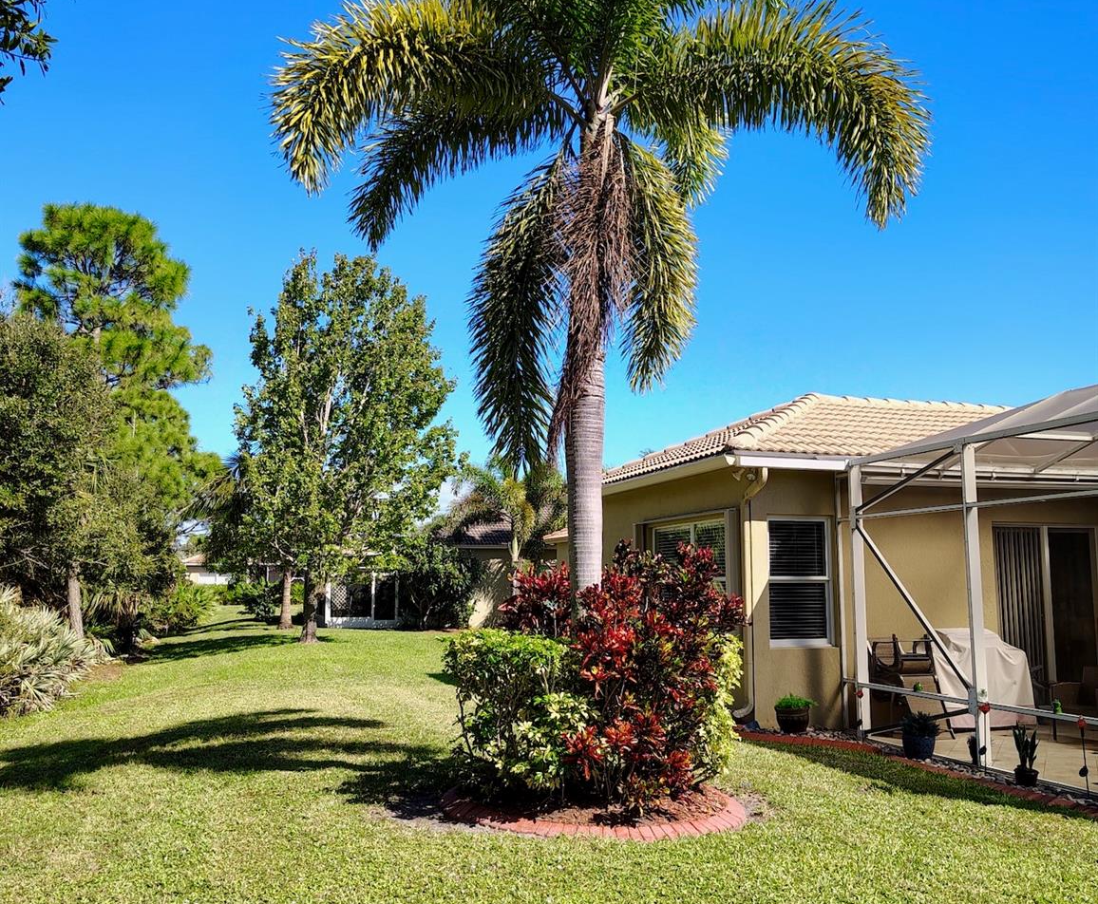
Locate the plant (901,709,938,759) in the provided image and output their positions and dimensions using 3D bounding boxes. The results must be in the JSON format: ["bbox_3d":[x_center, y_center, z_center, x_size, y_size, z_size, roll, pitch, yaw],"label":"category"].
[{"bbox_3d":[3.497,2.641,9.560,0.340,0.470,0.340,0,-8,0],"label":"plant"}]

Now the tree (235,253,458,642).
[{"bbox_3d":[-5.567,0.071,30.291,6.400,11.000,6.200,0,-8,0],"label":"tree"}]

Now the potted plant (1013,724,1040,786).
[{"bbox_3d":[3.924,2.462,8.323,0.220,0.500,0.200,0,-8,0],"label":"potted plant"}]

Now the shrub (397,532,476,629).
[{"bbox_3d":[-4.036,4.766,36.999,3.000,3.450,2.700,0,-8,0],"label":"shrub"}]

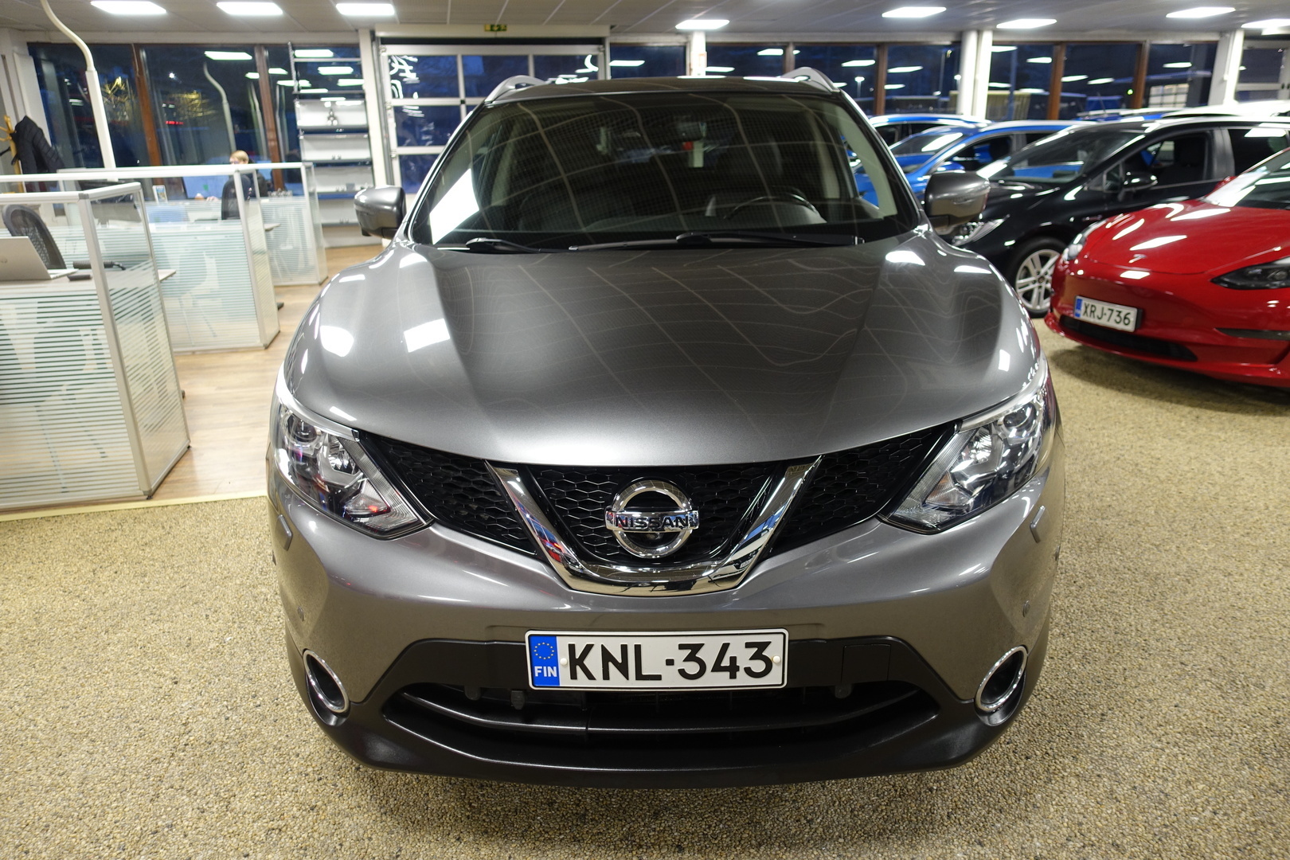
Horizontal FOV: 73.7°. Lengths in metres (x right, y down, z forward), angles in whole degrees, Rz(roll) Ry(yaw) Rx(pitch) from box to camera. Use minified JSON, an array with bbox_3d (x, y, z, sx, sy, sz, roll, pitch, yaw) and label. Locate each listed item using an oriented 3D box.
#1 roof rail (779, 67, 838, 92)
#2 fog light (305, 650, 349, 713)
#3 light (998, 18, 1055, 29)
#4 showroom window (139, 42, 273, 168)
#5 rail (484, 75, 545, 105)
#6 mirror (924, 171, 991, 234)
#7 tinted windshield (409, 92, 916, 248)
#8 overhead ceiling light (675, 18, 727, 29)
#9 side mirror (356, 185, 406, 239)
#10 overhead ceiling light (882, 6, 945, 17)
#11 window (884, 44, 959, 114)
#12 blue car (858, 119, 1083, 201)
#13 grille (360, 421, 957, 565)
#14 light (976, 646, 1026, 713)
[{"bbox_3d":[0.637,-1.495,3.722,0.080,0.120,1.650,-1,19,2],"label":"roof rail"},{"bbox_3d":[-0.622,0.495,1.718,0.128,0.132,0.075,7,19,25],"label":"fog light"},{"bbox_3d":[5.478,-5.823,12.334,0.600,0.060,0.620,-5,18,-12],"label":"light"},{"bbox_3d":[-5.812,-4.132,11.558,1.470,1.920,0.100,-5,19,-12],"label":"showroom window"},{"bbox_3d":[-0.485,-1.464,3.810,0.070,0.120,1.700,-1,18,2],"label":"rail"},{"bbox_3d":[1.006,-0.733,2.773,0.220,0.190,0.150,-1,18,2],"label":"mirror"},{"bbox_3d":[0.053,-0.815,2.721,1.460,0.090,0.890,-1,49,2],"label":"tinted windshield"},{"bbox_3d":[0.755,-5.396,11.398,0.600,0.060,0.600,-5,19,-12],"label":"overhead ceiling light"},{"bbox_3d":[-0.861,-0.717,2.830,0.200,0.170,0.140,-1,19,2],"label":"side mirror"},{"bbox_3d":[3.356,-5.236,10.741,0.600,0.060,0.600,-5,19,-12],"label":"overhead ceiling light"},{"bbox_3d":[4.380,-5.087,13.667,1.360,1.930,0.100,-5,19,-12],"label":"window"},{"bbox_3d":[3.600,-2.824,10.019,4.350,1.500,1.800,-5,19,-12],"label":"blue car"},{"bbox_3d":[0.019,0.109,1.505,1.070,0.190,0.200,-1,18,2],"label":"grille"},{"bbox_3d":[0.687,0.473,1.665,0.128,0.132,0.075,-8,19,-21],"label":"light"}]

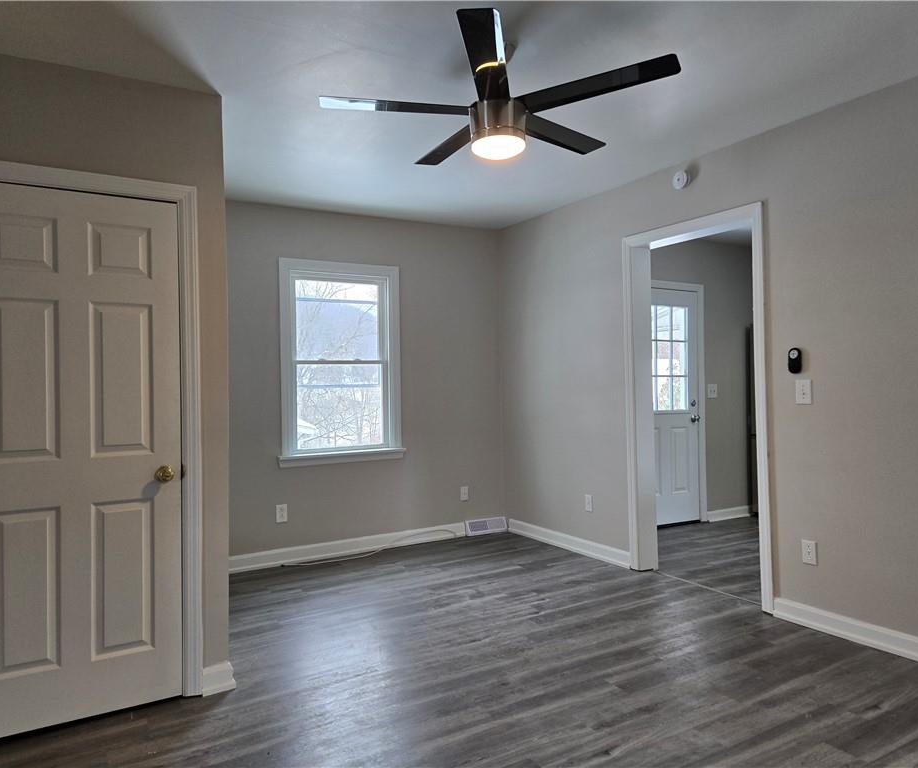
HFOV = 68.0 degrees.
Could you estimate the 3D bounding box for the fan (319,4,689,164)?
[{"bbox_3d":[0.154,-1.123,2.657,1.330,0.385,1.330,-1,0,-31],"label":"fan"}]

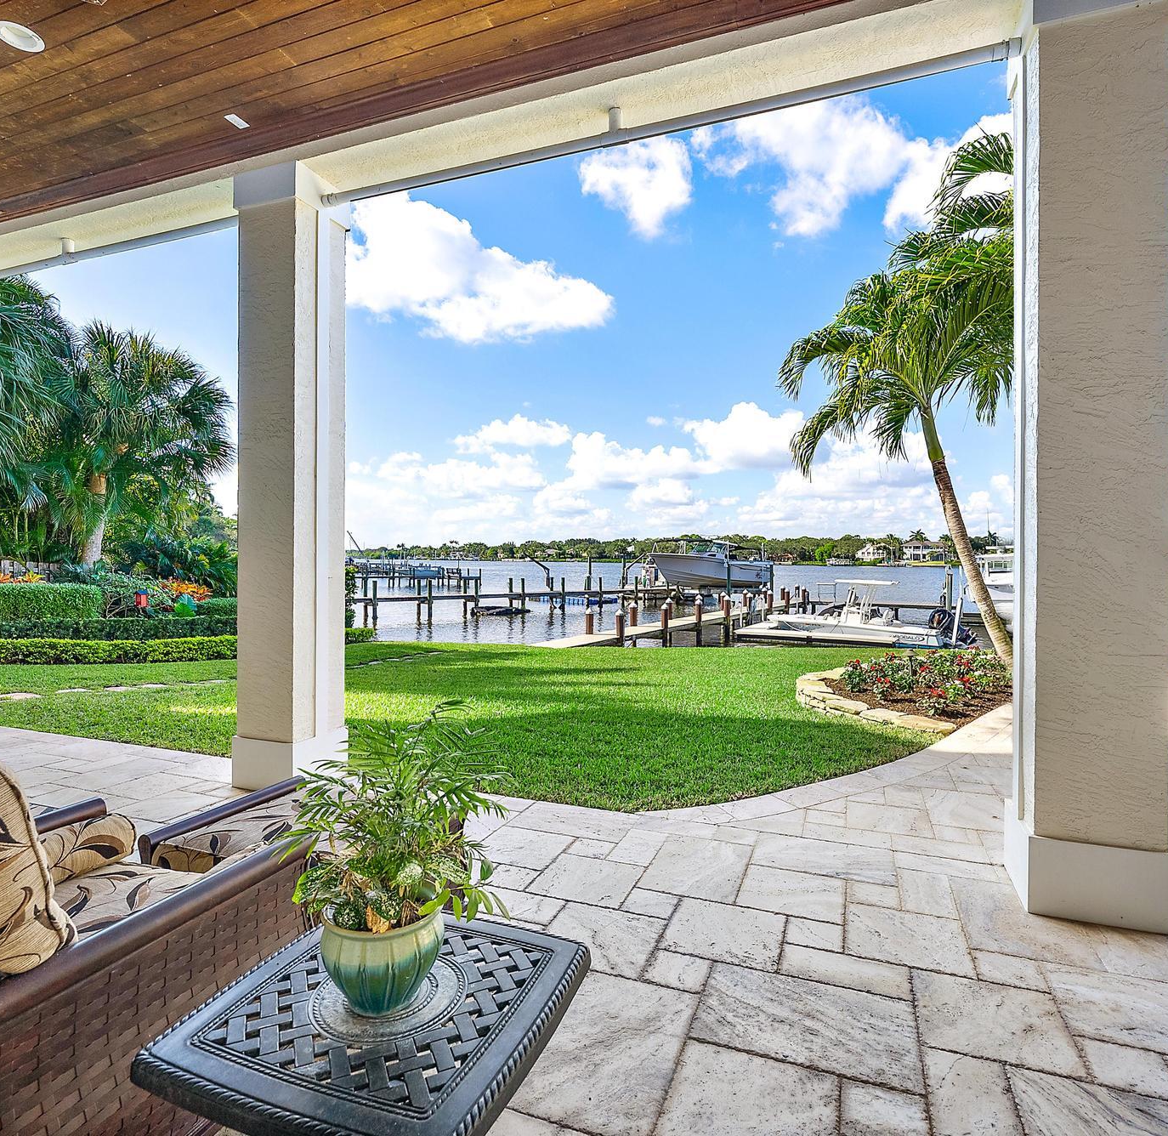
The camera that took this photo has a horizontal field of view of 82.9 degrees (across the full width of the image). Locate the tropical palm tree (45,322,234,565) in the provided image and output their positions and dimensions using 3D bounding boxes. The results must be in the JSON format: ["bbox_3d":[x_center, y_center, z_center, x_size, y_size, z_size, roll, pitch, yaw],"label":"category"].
[{"bbox_3d":[-9.135,-1.987,13.600,3.400,6.100,3.400,0,0,21],"label":"tropical palm tree"}]

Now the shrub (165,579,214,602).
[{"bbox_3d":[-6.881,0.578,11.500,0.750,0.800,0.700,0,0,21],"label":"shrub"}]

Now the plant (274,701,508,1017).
[{"bbox_3d":[-0.349,0.509,1.200,0.400,0.520,0.400,0,0,0],"label":"plant"}]

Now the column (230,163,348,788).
[{"bbox_3d":[-1.800,-0.506,4.080,0.460,3.630,0.460,0,0,21],"label":"column"}]

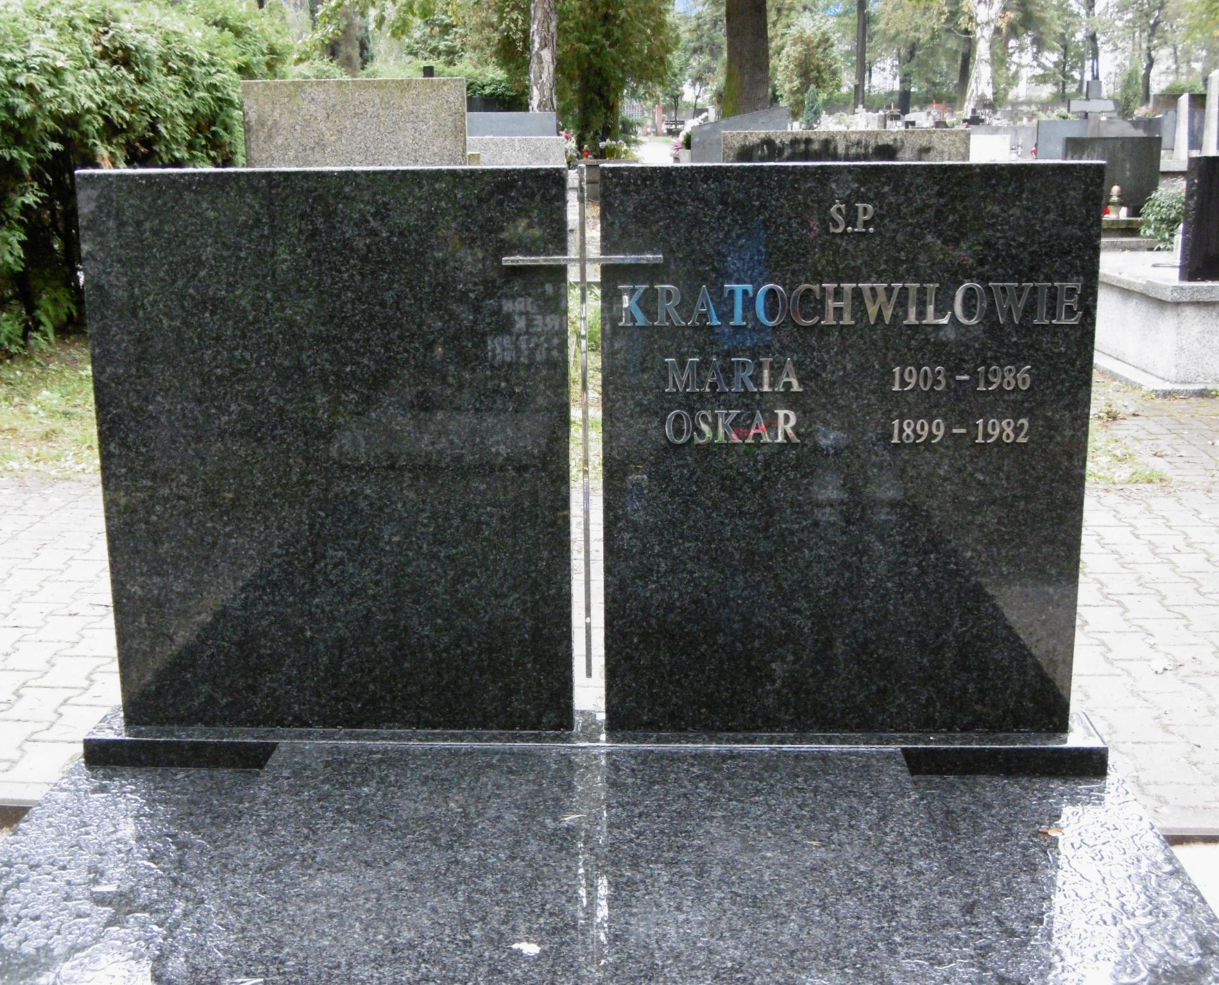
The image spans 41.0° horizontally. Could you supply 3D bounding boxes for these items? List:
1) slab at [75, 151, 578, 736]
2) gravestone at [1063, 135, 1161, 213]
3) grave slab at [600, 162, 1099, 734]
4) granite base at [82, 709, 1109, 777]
[{"bbox_3d":[-0.429,-0.056,2.585,0.740,0.897,0.060,0,14,2],"label":"slab"},{"bbox_3d":[4.064,-2.552,13.203,0.780,0.660,0.100,0,14,2],"label":"gravestone"},{"bbox_3d":[0.363,-0.055,2.553,0.742,0.897,0.060,0,14,2],"label":"grave slab"},{"bbox_3d":[-0.029,0.405,2.673,1.630,0.046,0.150,0,14,2],"label":"granite base"}]

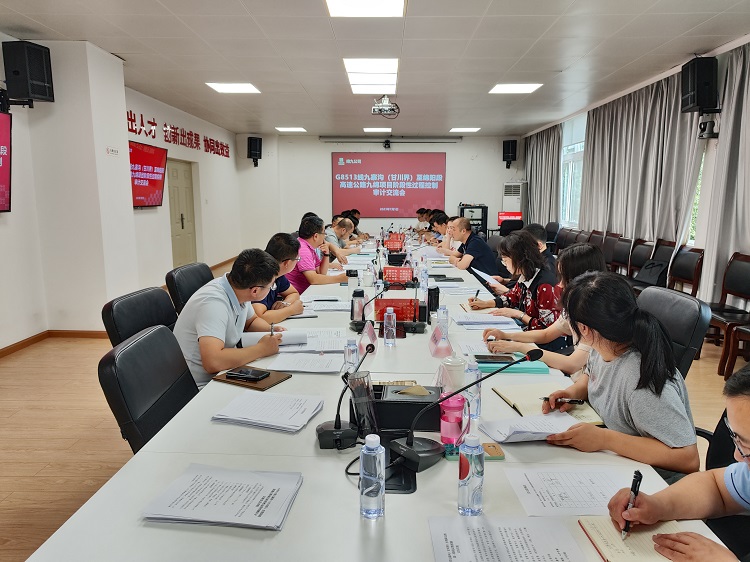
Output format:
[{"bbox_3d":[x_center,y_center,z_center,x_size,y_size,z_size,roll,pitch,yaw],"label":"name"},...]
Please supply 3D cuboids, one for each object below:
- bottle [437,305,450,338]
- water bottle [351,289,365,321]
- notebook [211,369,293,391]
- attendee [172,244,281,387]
[{"bbox_3d":[0.332,0.197,2.515,0.055,0.174,0.055,0,9,0],"label":"bottle"},{"bbox_3d":[-0.100,0.142,3.037,0.077,0.186,0.077,0,8,1],"label":"water bottle"},{"bbox_3d":[-0.458,0.368,1.966,0.240,0.014,0.173,5,11,29],"label":"notebook"},{"bbox_3d":[-0.665,0.457,2.371,0.610,1.208,0.580,0,9,0],"label":"attendee"}]

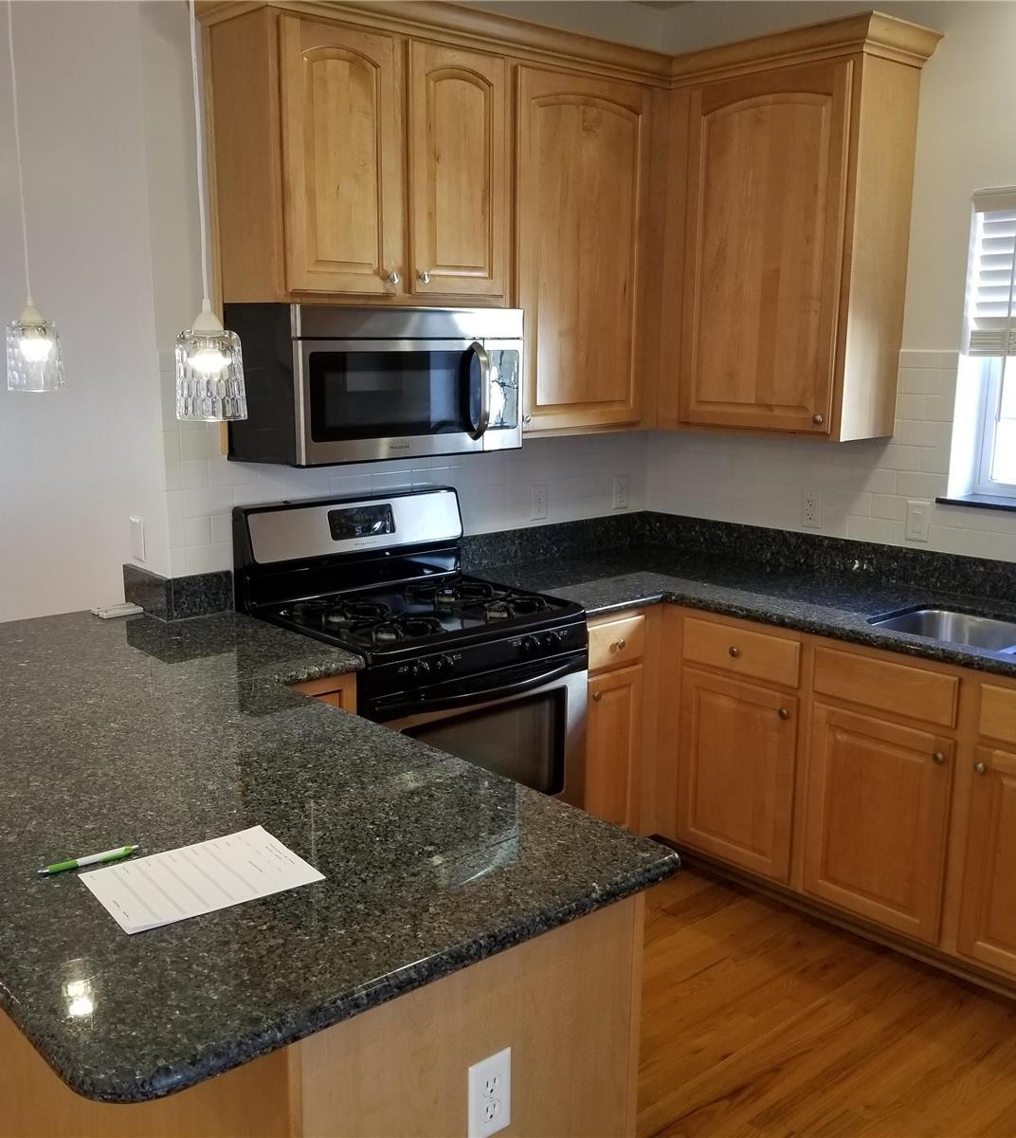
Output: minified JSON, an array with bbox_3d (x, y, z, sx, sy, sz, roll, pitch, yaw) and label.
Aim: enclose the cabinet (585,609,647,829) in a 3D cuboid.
[{"bbox_3d":[0.141,0.491,3.705,0.363,0.822,0.616,-10,15,-42],"label":"cabinet"}]

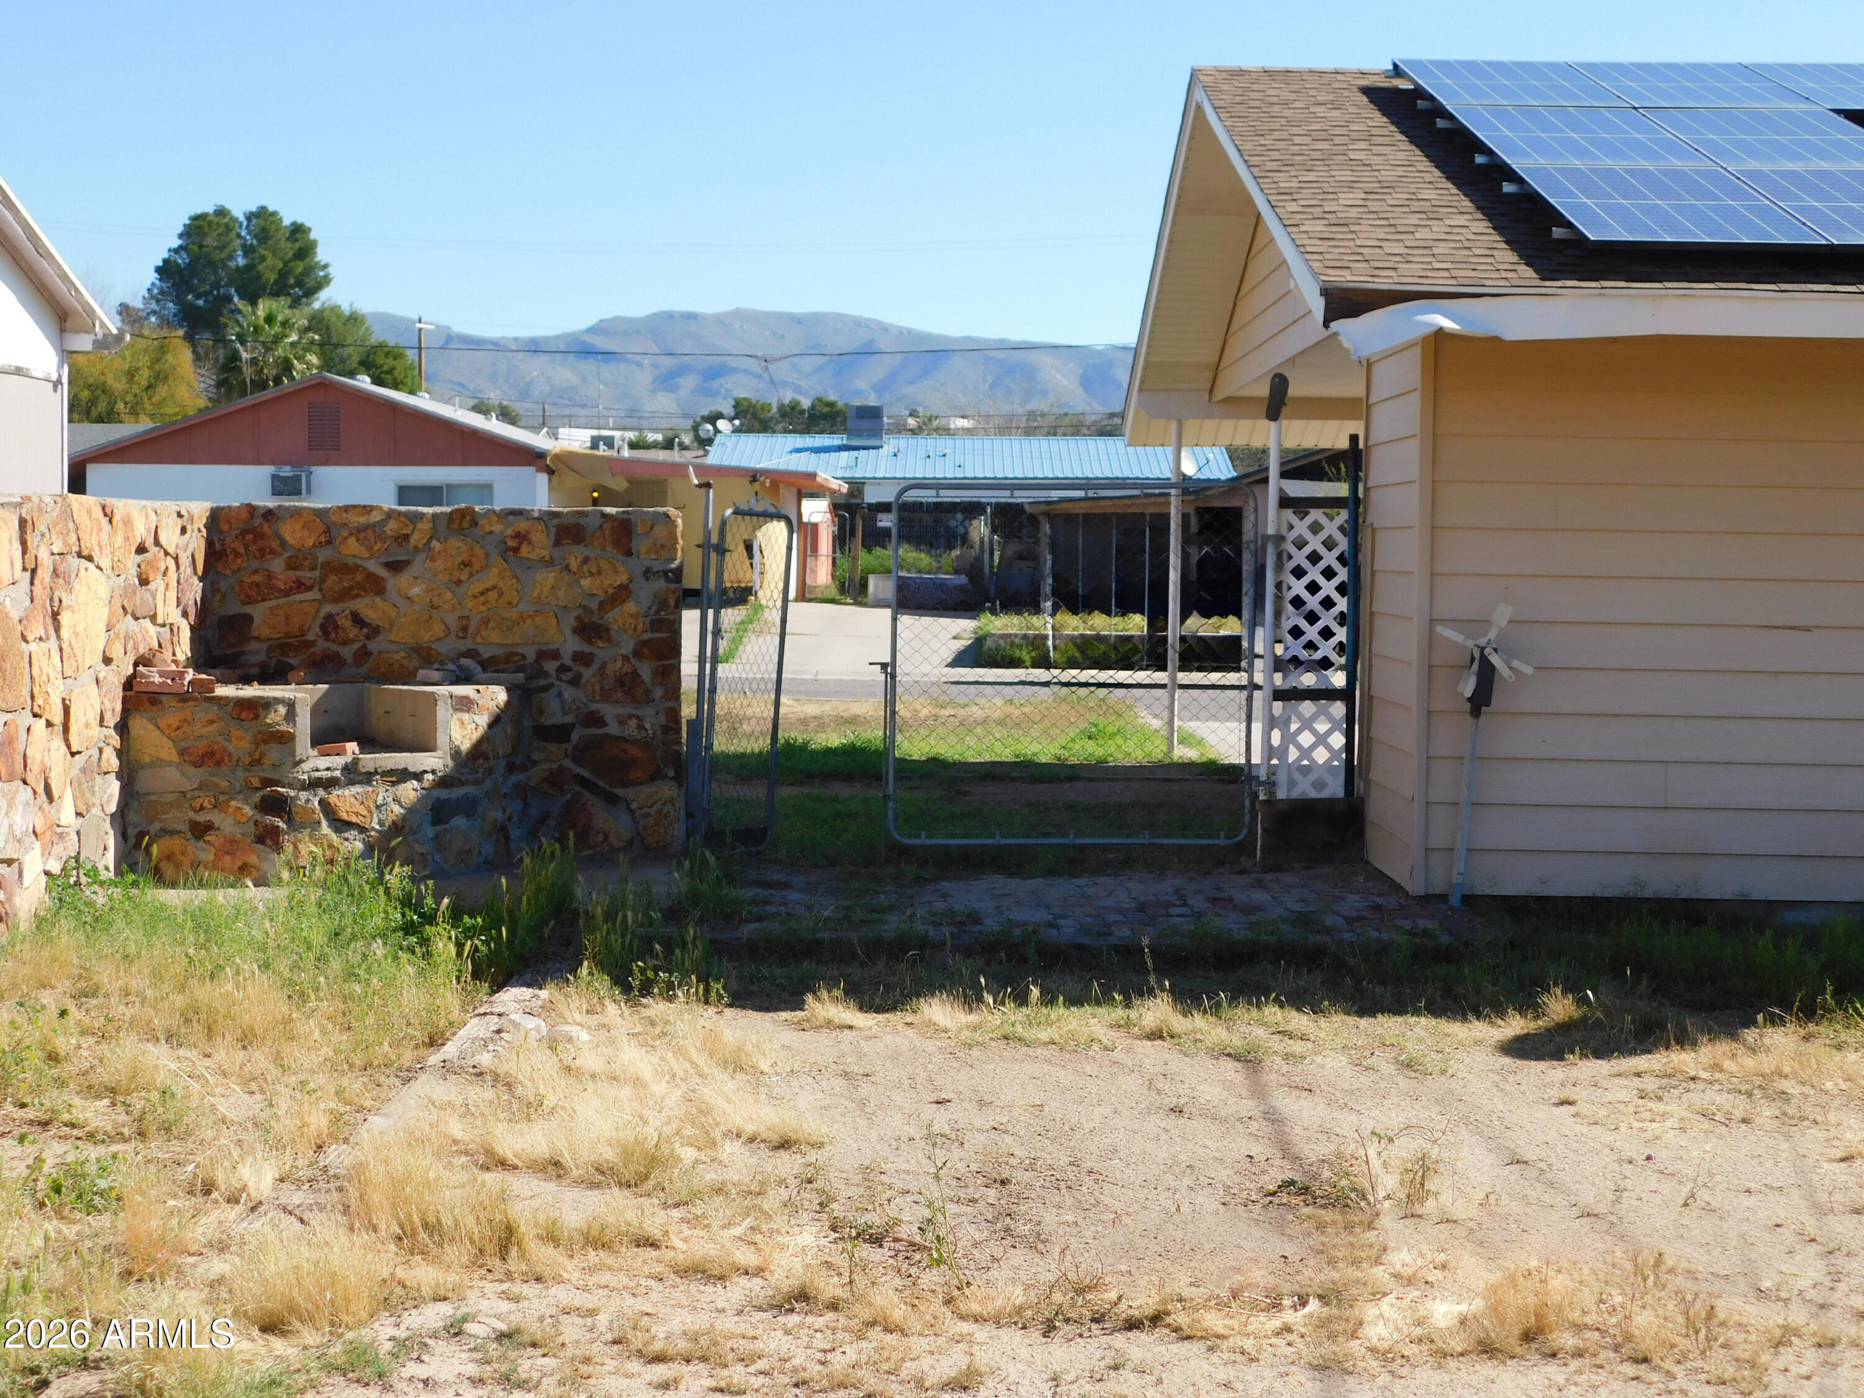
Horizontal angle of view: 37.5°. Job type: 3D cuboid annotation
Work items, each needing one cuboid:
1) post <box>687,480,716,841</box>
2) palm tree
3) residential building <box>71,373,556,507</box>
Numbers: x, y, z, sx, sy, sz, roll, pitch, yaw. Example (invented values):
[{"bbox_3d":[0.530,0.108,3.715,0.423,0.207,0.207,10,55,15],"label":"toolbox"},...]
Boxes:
[{"bbox_3d":[-1.139,-0.191,13.600,0.120,1.790,0.080,1,3,-1],"label":"post"},{"bbox_3d":[-20.024,-7.926,83.236,3.100,8.500,3.100,1,3,-1],"label":"palm tree"},{"bbox_3d":[-11.134,-4.135,55.353,8.800,4.100,12.500,1,3,-1],"label":"residential building"}]

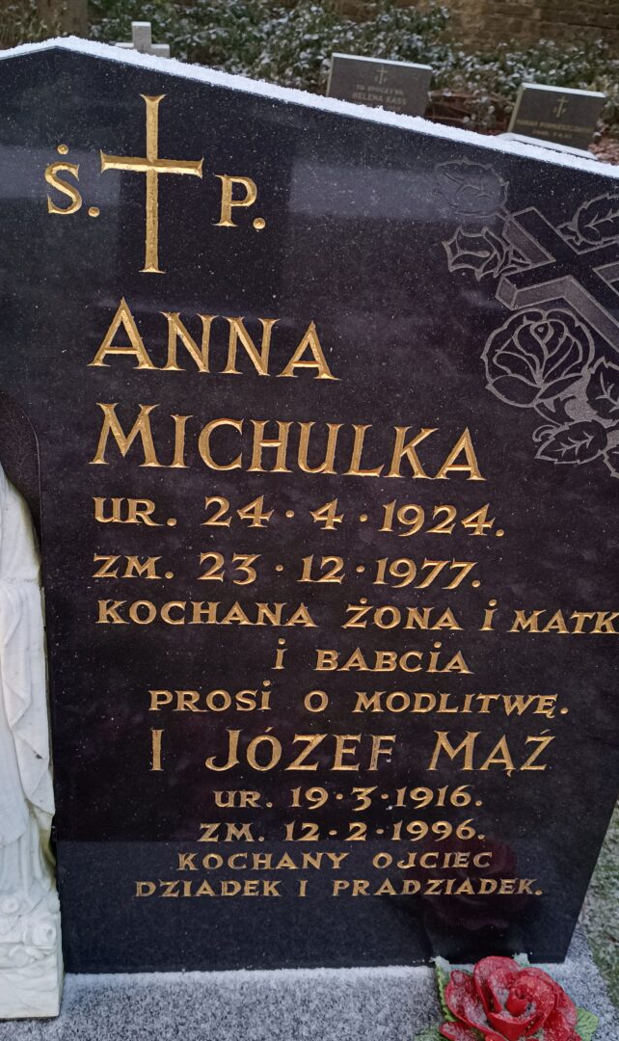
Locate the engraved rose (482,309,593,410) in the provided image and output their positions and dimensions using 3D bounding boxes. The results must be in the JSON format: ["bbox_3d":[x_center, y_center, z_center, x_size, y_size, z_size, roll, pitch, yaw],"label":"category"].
[{"bbox_3d":[0.160,-0.112,0.675,0.080,0.072,0.005,2,28,-7],"label":"engraved rose"}]

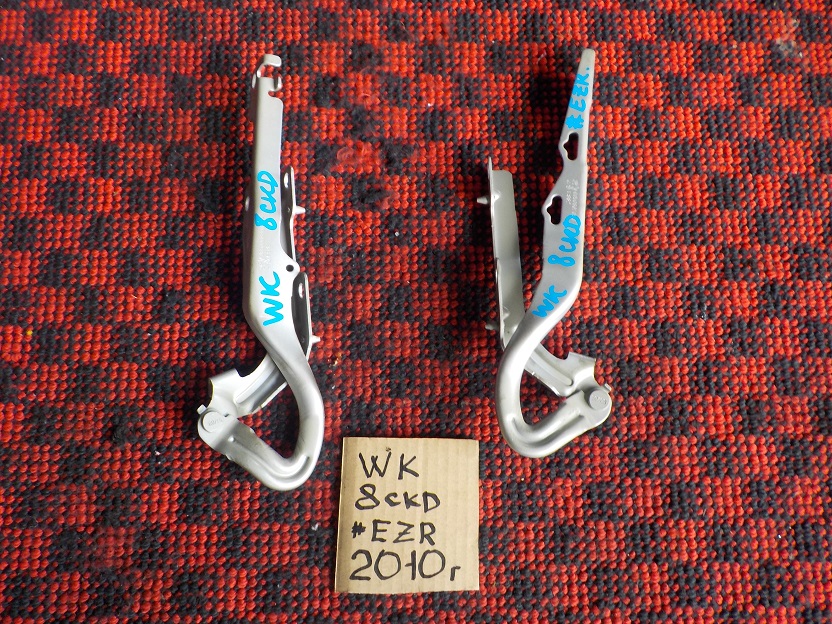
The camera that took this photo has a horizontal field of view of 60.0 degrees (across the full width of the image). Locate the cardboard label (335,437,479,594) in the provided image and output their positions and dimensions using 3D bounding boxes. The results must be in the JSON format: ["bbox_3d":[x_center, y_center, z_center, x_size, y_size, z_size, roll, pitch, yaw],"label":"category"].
[{"bbox_3d":[-0.005,0.157,0.563,0.109,0.004,0.115,2,78,-1],"label":"cardboard label"}]

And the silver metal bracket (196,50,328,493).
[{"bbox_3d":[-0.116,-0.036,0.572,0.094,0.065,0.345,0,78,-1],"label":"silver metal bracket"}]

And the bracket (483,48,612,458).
[{"bbox_3d":[0.101,-0.051,0.580,0.093,0.065,0.331,0,78,-1],"label":"bracket"}]

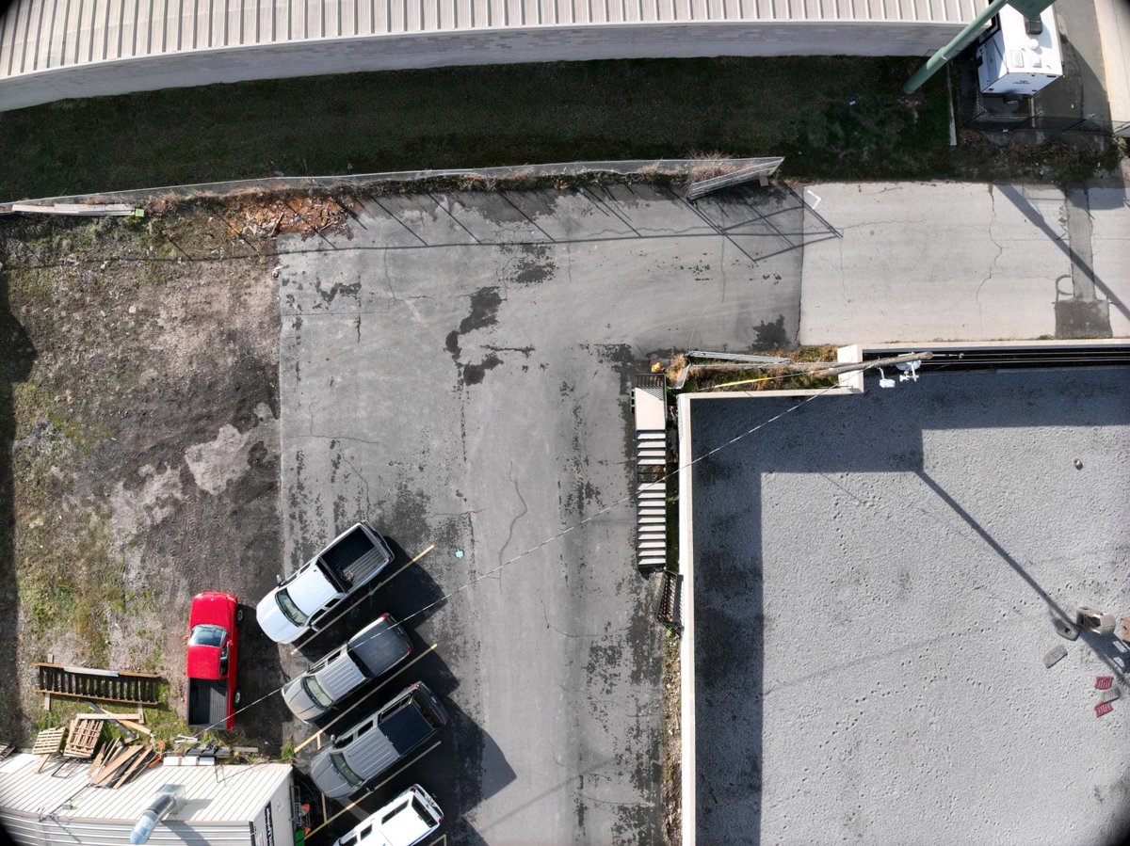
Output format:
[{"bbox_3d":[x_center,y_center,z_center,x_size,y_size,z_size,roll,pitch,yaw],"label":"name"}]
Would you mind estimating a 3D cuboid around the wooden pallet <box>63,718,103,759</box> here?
[{"bbox_3d":[-18.500,12.120,30.050,1.200,0.180,1.350,3,58,0],"label":"wooden pallet"}]

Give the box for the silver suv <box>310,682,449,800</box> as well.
[{"bbox_3d":[-7.303,12.471,30.371,5.650,1.900,1.960,-35,91,0],"label":"silver suv"}]

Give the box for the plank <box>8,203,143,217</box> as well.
[{"bbox_3d":[-18.940,-8.240,30.200,4.850,0.250,0.420,2,90,0],"label":"plank"}]

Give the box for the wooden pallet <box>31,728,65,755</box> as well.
[{"bbox_3d":[-19.810,12.250,30.050,1.100,0.140,1.100,-8,50,0],"label":"wooden pallet"}]

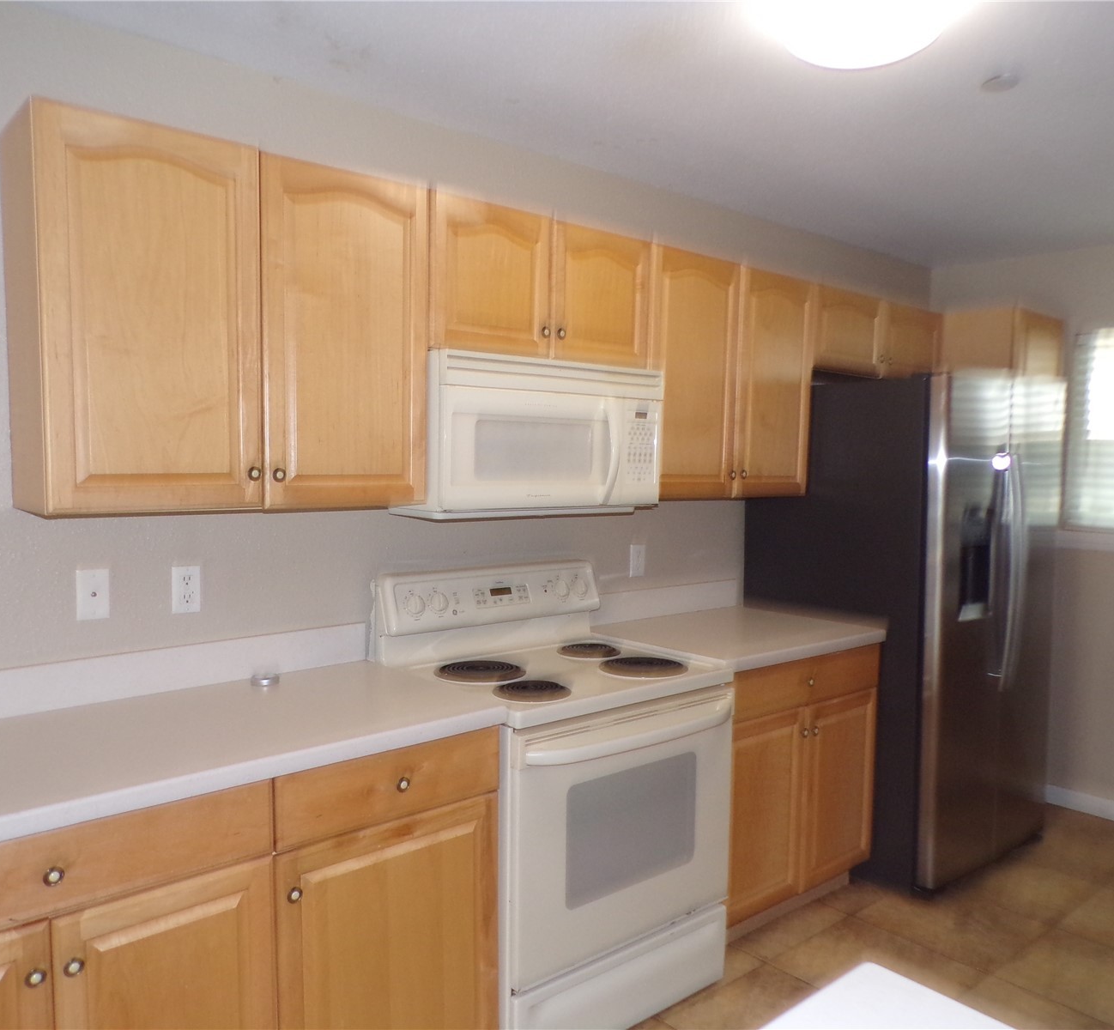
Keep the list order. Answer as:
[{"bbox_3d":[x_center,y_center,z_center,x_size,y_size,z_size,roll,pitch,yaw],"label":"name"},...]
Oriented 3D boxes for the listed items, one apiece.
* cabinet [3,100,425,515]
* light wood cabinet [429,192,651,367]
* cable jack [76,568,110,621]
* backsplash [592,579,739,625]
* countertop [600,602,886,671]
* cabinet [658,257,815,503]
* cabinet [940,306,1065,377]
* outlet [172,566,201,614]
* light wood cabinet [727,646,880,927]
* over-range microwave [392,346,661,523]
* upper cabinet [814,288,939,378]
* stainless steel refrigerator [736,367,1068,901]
[{"bbox_3d":[-0.724,-0.394,2.125,0.845,0.754,0.311,-2,5,-42],"label":"cabinet"},{"bbox_3d":[-0.116,-0.609,2.653,0.773,0.371,0.311,-2,5,-42],"label":"light wood cabinet"},{"bbox_3d":[-1.024,0.176,2.105,0.070,0.118,0.008,-2,5,-42],"label":"cable jack"},{"bbox_3d":[0.376,0.312,3.362,0.824,0.104,0.020,-2,5,-42],"label":"backsplash"},{"bbox_3d":[0.584,0.402,3.151,0.876,0.041,0.622,-2,5,-42],"label":"countertop"},{"bbox_3d":[0.482,-0.442,3.202,0.841,0.754,0.311,-2,5,-42],"label":"cabinet"},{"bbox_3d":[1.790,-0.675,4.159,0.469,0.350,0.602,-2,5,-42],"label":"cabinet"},{"bbox_3d":[-0.871,0.178,2.243,0.067,0.117,0.008,-2,5,-42],"label":"outlet"},{"bbox_3d":[0.561,0.830,3.171,0.824,0.817,0.610,-2,5,-42],"label":"light wood cabinet"},{"bbox_3d":[-0.100,-0.215,2.652,0.770,0.406,0.380,-2,5,-42],"label":"over-range microwave"},{"bbox_3d":[1.158,-0.695,3.788,0.962,0.301,0.311,-2,5,-42],"label":"upper cabinet"},{"bbox_3d":[1.329,0.389,3.644,0.918,1.752,0.819,-2,5,-42],"label":"stainless steel refrigerator"}]

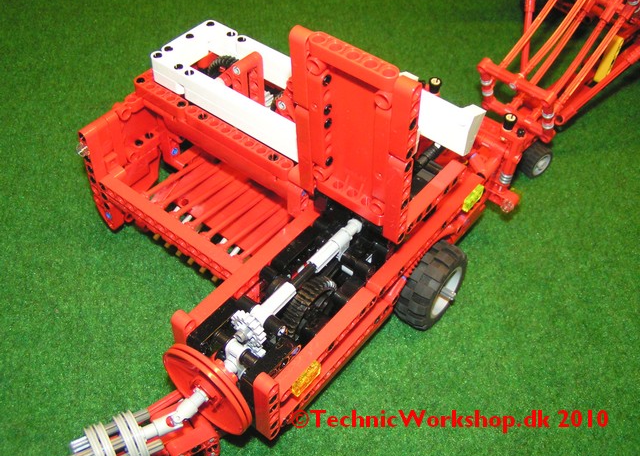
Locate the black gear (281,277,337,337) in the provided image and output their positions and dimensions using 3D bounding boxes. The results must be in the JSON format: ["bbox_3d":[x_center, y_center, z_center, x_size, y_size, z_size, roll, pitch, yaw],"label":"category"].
[{"bbox_3d":[-0.005,0.039,0.328,0.008,0.038,0.038,31,54,24],"label":"black gear"}]

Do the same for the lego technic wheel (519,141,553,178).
[{"bbox_3d":[0.137,-0.043,0.446,0.022,0.022,0.013,-28,53,-25],"label":"lego technic wheel"}]

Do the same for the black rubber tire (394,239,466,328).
[{"bbox_3d":[0.055,0.028,0.351,0.021,0.044,0.044,31,54,24],"label":"black rubber tire"}]

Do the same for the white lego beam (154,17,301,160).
[{"bbox_3d":[-0.035,-0.074,0.371,0.107,0.016,0.048,31,54,24],"label":"white lego beam"}]

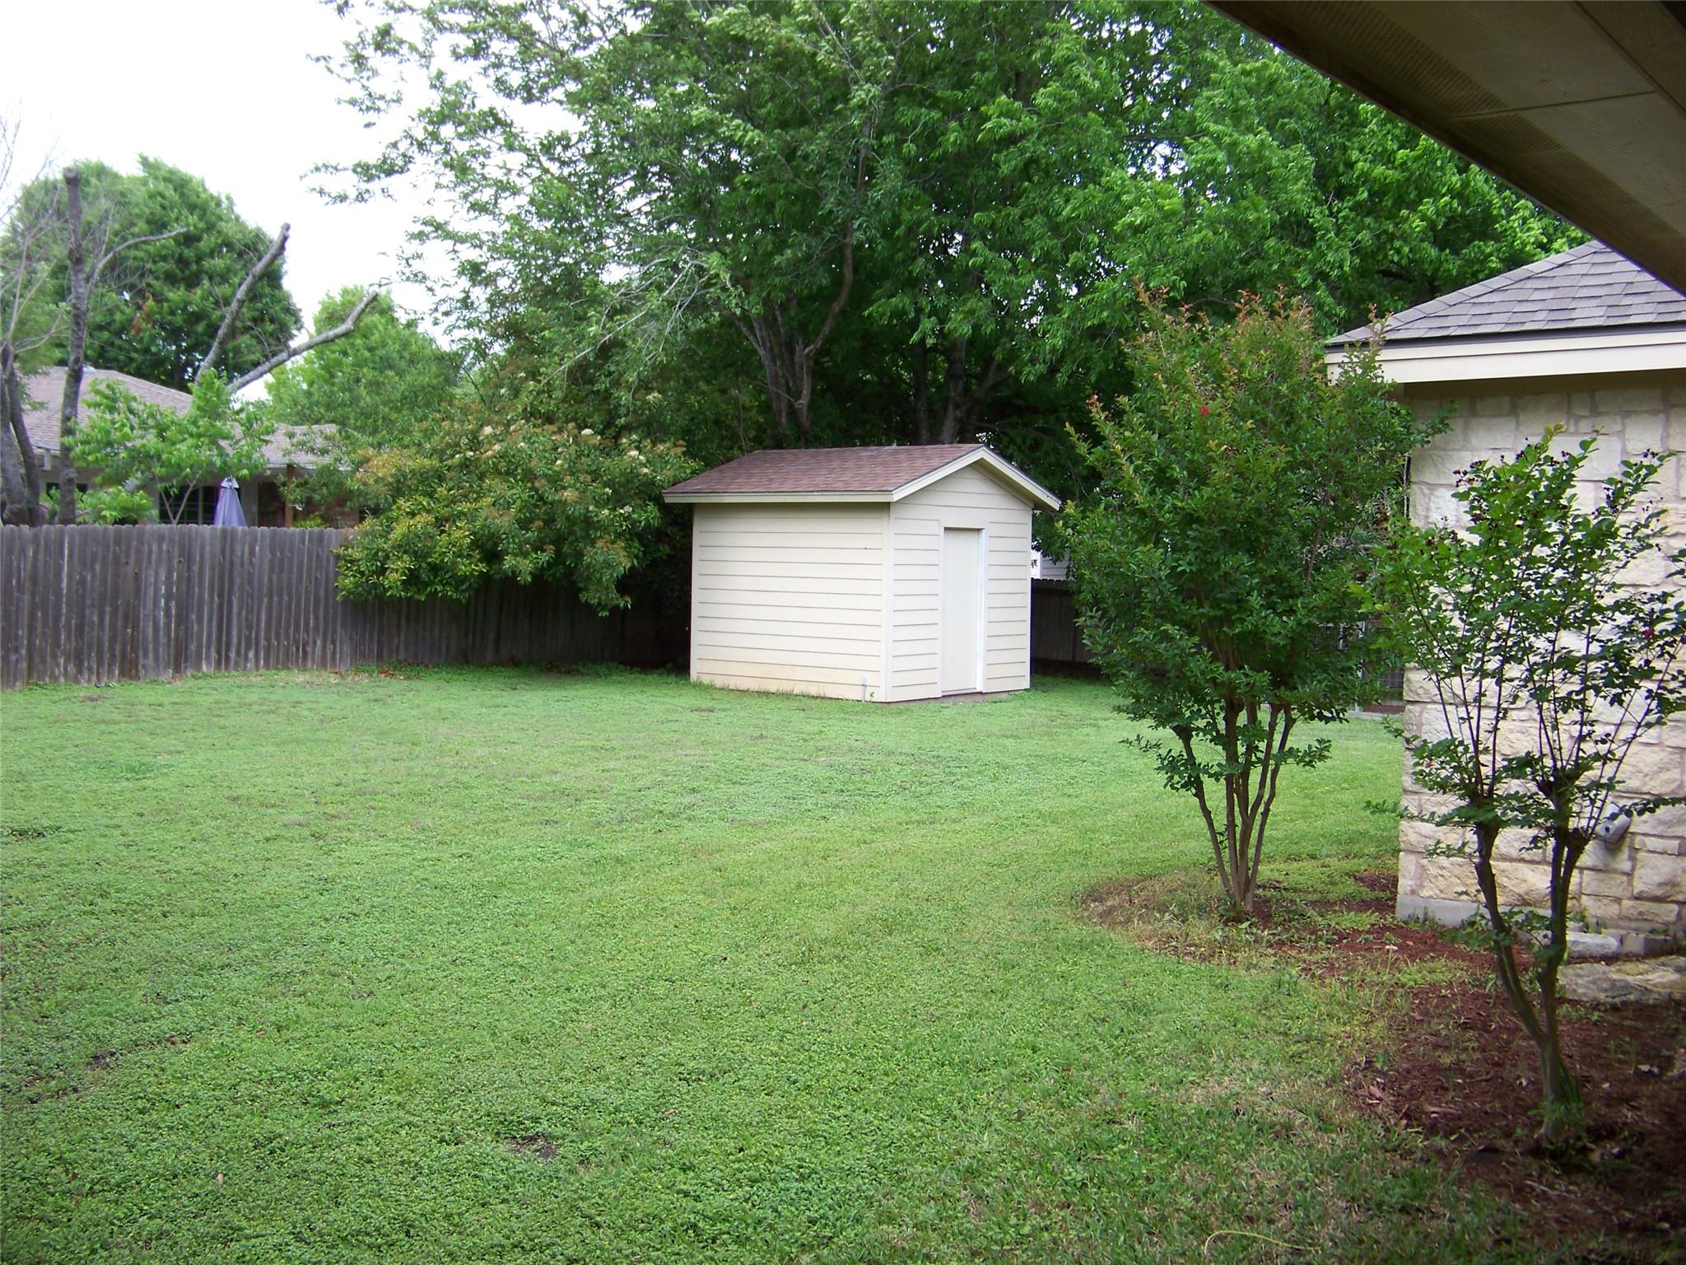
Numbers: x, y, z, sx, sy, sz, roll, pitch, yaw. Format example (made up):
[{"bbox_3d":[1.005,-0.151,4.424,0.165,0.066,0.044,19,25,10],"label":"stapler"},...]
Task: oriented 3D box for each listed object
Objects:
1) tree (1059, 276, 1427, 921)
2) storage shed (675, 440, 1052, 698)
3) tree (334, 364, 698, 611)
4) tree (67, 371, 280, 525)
[{"bbox_3d":[1.865,-0.126,8.112,1.683,2.840,1.632,2,3,13],"label":"tree"},{"bbox_3d":[0.266,-0.812,22.086,3.520,3.000,3.590,3,3,38],"label":"storage shed"},{"bbox_3d":[-4.638,-1.595,25.128,5.088,3.564,3.900,1,3,-11],"label":"tree"},{"bbox_3d":[-9.366,-1.655,24.522,2.704,3.868,2.433,0,3,-21],"label":"tree"}]

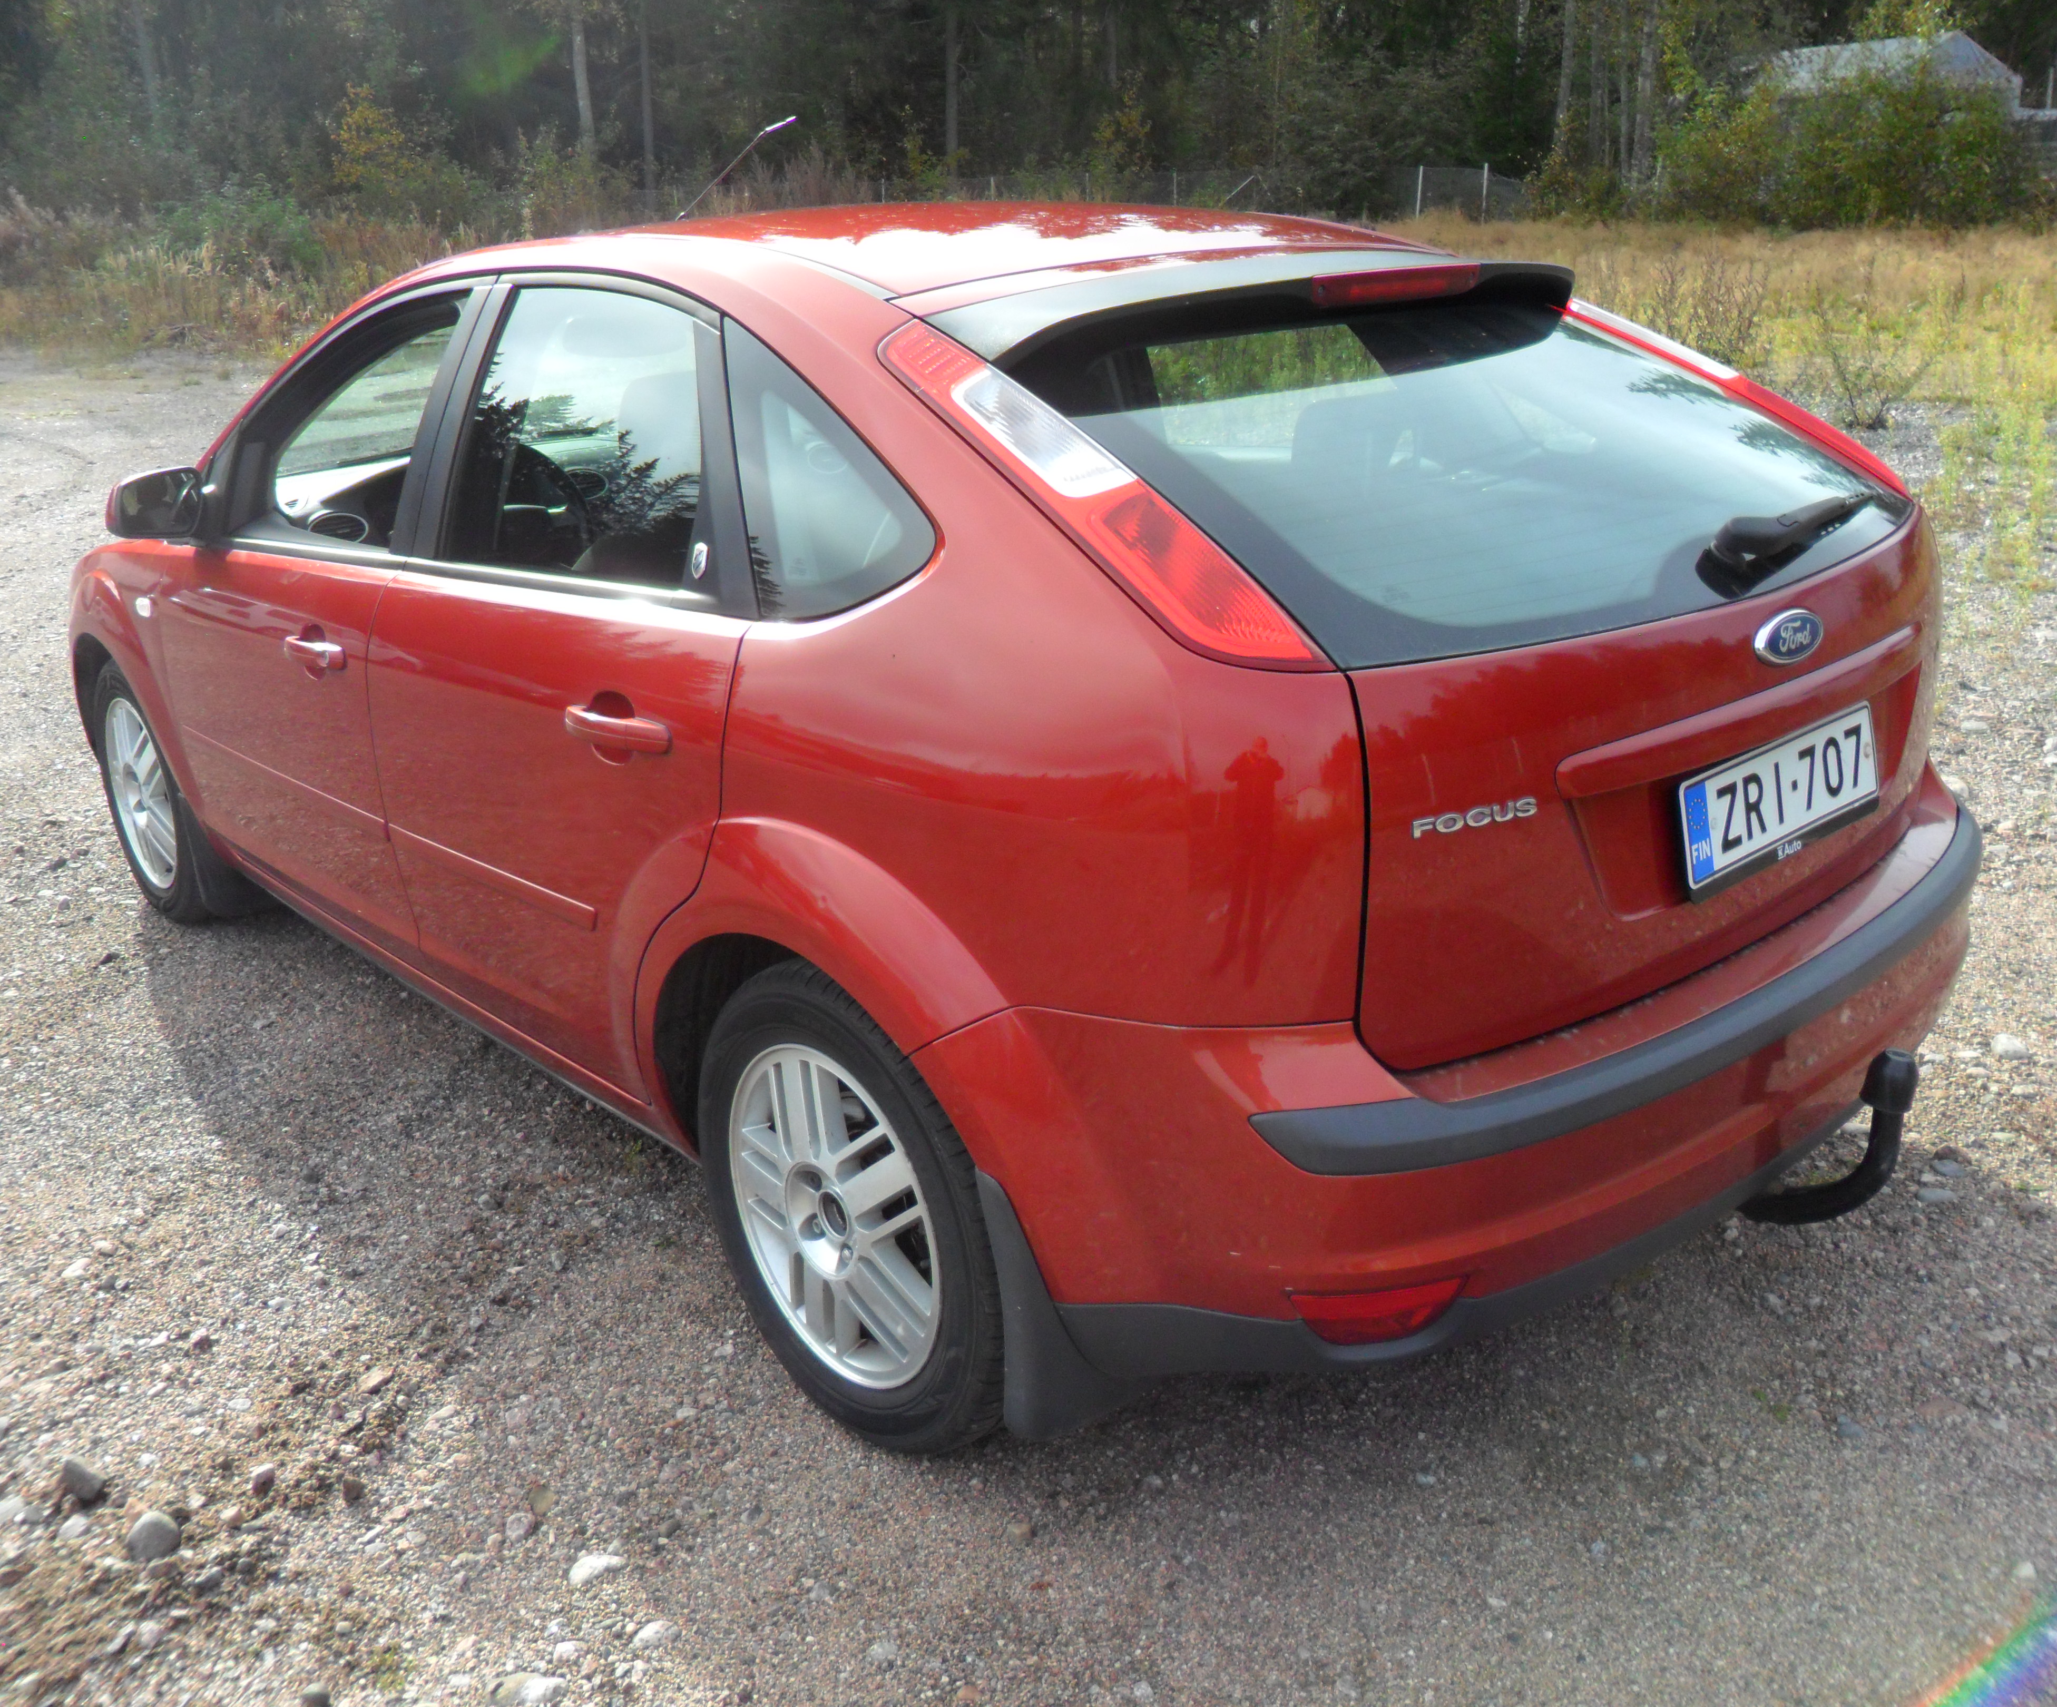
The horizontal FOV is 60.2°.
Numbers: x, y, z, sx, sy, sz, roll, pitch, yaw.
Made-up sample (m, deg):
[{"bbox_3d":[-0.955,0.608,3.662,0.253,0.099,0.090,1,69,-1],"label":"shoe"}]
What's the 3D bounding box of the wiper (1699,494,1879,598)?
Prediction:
[{"bbox_3d":[0.909,-0.369,2.068,0.080,0.075,0.430,13,24,37],"label":"wiper"}]

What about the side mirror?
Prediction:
[{"bbox_3d":[-1.573,-0.628,3.196,0.120,0.130,0.180,15,26,42],"label":"side mirror"}]

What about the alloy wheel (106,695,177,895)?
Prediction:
[{"bbox_3d":[-1.951,-0.152,4.067,0.170,0.435,0.435,-18,24,-39],"label":"alloy wheel"}]

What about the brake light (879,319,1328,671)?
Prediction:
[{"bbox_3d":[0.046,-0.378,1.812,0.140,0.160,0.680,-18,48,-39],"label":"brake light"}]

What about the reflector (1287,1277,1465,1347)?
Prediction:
[{"bbox_3d":[0.363,0.480,1.859,0.185,0.070,0.035,-5,19,-7],"label":"reflector"}]

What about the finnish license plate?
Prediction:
[{"bbox_3d":[0.857,-0.070,2.006,0.442,0.122,0.020,-18,12,-39],"label":"finnish license plate"}]

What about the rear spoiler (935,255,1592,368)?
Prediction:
[{"bbox_3d":[0.395,-0.722,2.301,1.180,0.108,0.225,-18,24,-39],"label":"rear spoiler"}]

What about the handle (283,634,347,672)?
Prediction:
[{"bbox_3d":[-1.165,-0.333,2.888,0.044,0.038,0.220,-18,24,-39],"label":"handle"}]

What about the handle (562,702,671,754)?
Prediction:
[{"bbox_3d":[-0.504,-0.154,2.172,0.044,0.038,0.220,-18,24,-39],"label":"handle"}]

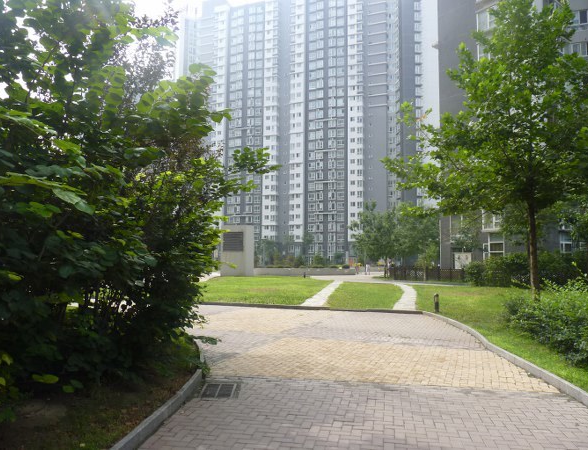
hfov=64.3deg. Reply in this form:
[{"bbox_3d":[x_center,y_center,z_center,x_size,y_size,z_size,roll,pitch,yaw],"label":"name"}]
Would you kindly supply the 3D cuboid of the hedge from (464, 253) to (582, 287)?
[{"bbox_3d":[15.048,3.033,31.050,6.790,2.240,1.800,-2,-5,28],"label":"hedge"}]

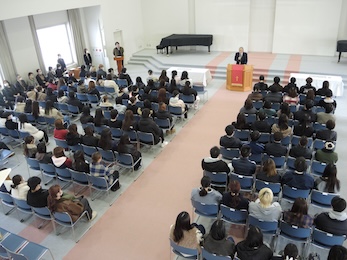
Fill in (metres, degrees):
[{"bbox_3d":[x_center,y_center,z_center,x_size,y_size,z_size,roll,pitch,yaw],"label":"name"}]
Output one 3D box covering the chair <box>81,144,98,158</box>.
[{"bbox_3d":[-2.043,0.658,7.595,0.510,0.770,0.550,8,30,24],"label":"chair"}]

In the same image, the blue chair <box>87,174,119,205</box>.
[{"bbox_3d":[-1.599,1.279,6.631,0.515,0.775,0.525,9,29,23],"label":"blue chair"}]

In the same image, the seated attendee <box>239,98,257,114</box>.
[{"bbox_3d":[2.395,-0.476,9.041,0.500,1.250,0.740,8,29,22],"label":"seated attendee"}]

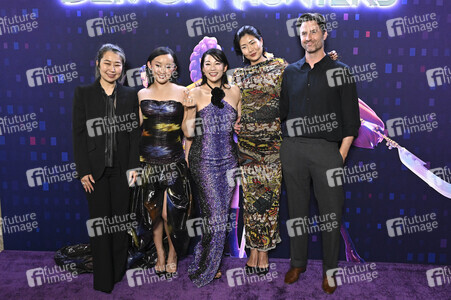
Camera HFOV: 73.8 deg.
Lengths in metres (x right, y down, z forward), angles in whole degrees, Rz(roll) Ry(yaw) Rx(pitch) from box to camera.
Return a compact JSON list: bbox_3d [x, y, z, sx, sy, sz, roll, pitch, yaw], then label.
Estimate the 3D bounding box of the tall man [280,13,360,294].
[{"bbox_3d":[0.641,0.036,2.033,0.540,1.847,0.400,4,7,22],"label":"tall man"}]

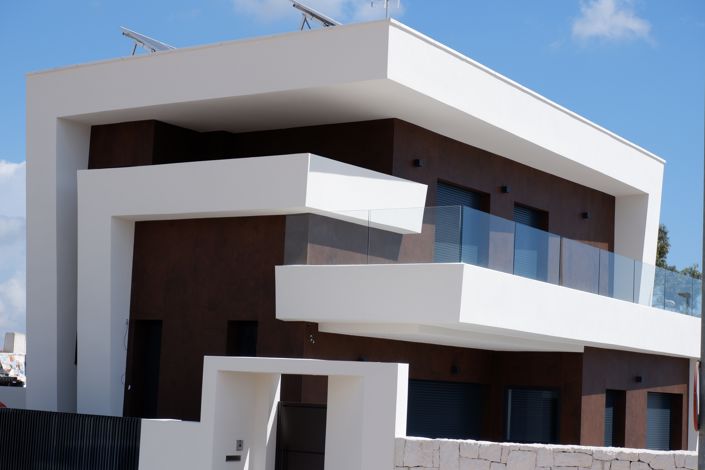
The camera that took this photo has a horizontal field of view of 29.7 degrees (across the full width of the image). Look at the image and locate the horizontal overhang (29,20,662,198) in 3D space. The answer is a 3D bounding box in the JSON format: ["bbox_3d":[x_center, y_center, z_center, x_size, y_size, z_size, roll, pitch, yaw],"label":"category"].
[{"bbox_3d":[0.582,-1.814,26.113,7.879,0.859,11.842,-2,-8,34],"label":"horizontal overhang"}]

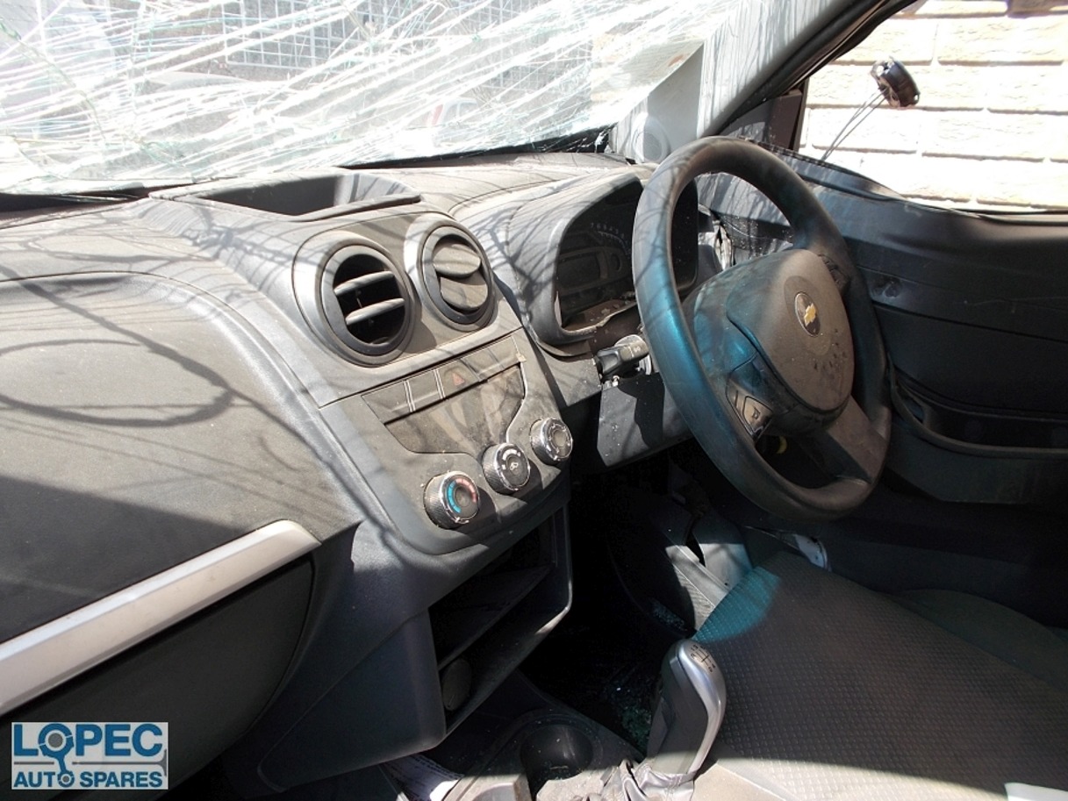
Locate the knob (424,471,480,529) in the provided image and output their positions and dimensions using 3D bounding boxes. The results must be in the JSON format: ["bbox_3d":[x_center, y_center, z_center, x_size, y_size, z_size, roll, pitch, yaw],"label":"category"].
[{"bbox_3d":[-0.054,0.067,0.546,0.014,0.039,0.039,-22,3,40],"label":"knob"}]

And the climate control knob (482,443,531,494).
[{"bbox_3d":[-0.019,0.050,0.594,0.014,0.039,0.039,-22,3,40],"label":"climate control knob"}]

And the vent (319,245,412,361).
[{"bbox_3d":[-0.121,-0.069,0.560,0.028,0.079,0.079,-10,11,38],"label":"vent"}]

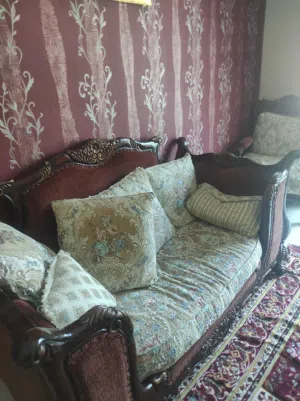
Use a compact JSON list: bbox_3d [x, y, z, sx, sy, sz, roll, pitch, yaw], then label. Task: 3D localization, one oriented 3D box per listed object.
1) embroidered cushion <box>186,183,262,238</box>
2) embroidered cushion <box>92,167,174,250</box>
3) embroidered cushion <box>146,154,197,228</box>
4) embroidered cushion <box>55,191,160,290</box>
[{"bbox_3d":[0.513,0.046,1.975,0.500,0.260,0.150,15,6,40],"label":"embroidered cushion"},{"bbox_3d":[-0.064,0.112,1.627,0.140,0.470,0.470,-17,16,38],"label":"embroidered cushion"},{"bbox_3d":[0.117,-0.016,1.879,0.465,0.465,0.140,-20,19,-30],"label":"embroidered cushion"},{"bbox_3d":[-0.201,0.212,1.395,0.470,0.470,0.150,-5,14,-8],"label":"embroidered cushion"}]

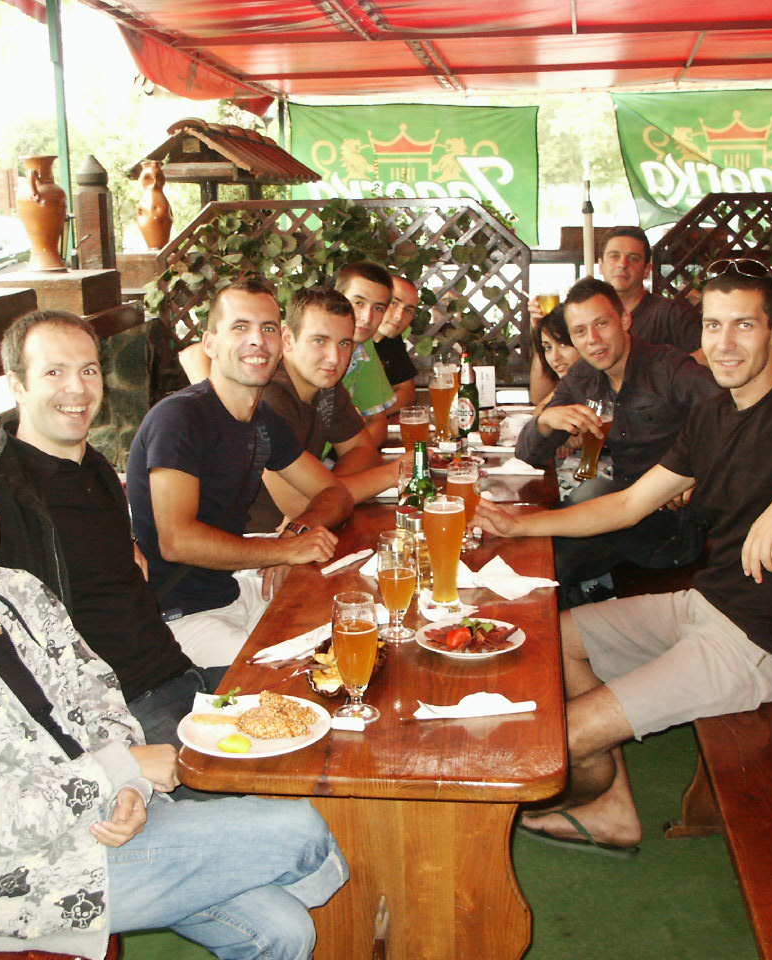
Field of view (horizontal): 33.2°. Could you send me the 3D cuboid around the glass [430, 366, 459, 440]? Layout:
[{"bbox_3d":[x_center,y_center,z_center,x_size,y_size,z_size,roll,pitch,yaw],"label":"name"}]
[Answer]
[{"bbox_3d":[0.186,-0.239,4.206,0.083,0.222,0.083,-1,13,0],"label":"glass"}]

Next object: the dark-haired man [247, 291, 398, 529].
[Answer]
[{"bbox_3d":[-0.177,0.167,3.404,0.780,1.310,0.540,8,16,33],"label":"dark-haired man"}]

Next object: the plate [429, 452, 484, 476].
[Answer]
[{"bbox_3d":[0.201,-0.063,3.905,0.205,0.040,0.205,-1,13,0],"label":"plate"}]

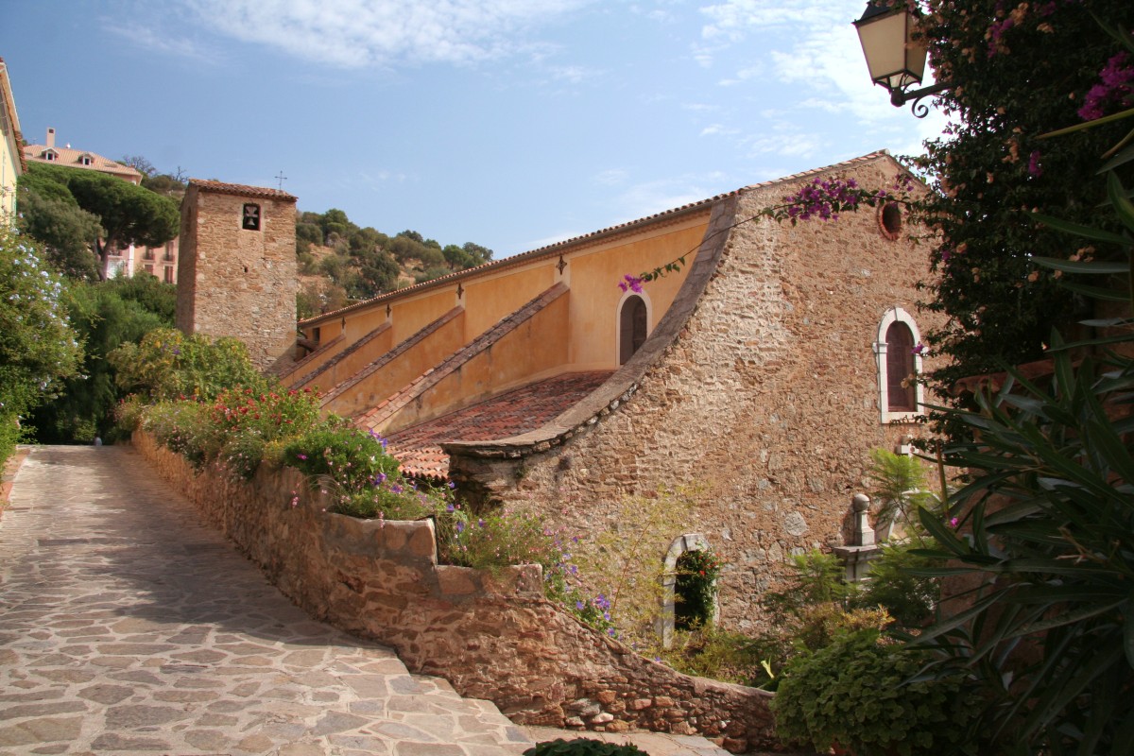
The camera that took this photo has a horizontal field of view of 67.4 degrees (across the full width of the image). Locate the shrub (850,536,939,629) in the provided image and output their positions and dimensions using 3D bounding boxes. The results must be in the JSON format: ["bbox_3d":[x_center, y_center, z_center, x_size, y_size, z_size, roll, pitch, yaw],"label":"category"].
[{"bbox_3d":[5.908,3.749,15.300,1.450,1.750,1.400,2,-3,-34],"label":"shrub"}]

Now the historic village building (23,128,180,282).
[{"bbox_3d":[-60.502,-21.742,109.000,21.000,19.500,12.000,2,-3,-35],"label":"historic village building"}]

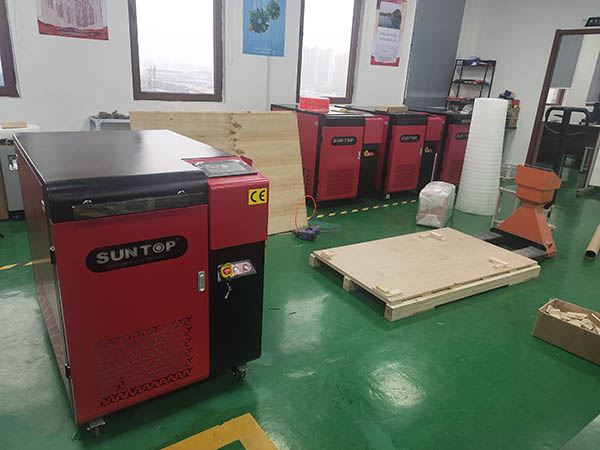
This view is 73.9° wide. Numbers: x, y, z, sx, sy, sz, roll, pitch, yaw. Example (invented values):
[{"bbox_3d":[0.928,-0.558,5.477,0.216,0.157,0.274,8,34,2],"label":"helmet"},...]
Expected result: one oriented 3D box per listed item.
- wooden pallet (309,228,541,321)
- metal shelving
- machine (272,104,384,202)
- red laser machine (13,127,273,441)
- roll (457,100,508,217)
[{"bbox_3d":[0.943,0.292,2.968,1.490,0.112,0.839,-7,21,-30],"label":"wooden pallet"},{"bbox_3d":[3.021,-1.950,7.120,0.295,1.891,0.640,-10,23,-33],"label":"metal shelving"},{"bbox_3d":[0.253,-0.822,4.736,0.780,1.020,1.100,-9,23,-32],"label":"machine"},{"bbox_3d":[-0.752,0.140,1.867,0.759,0.985,1.087,-11,24,-37],"label":"red laser machine"},{"bbox_3d":[2.131,-0.789,4.594,0.404,1.271,0.404,3,19,-1],"label":"roll"}]

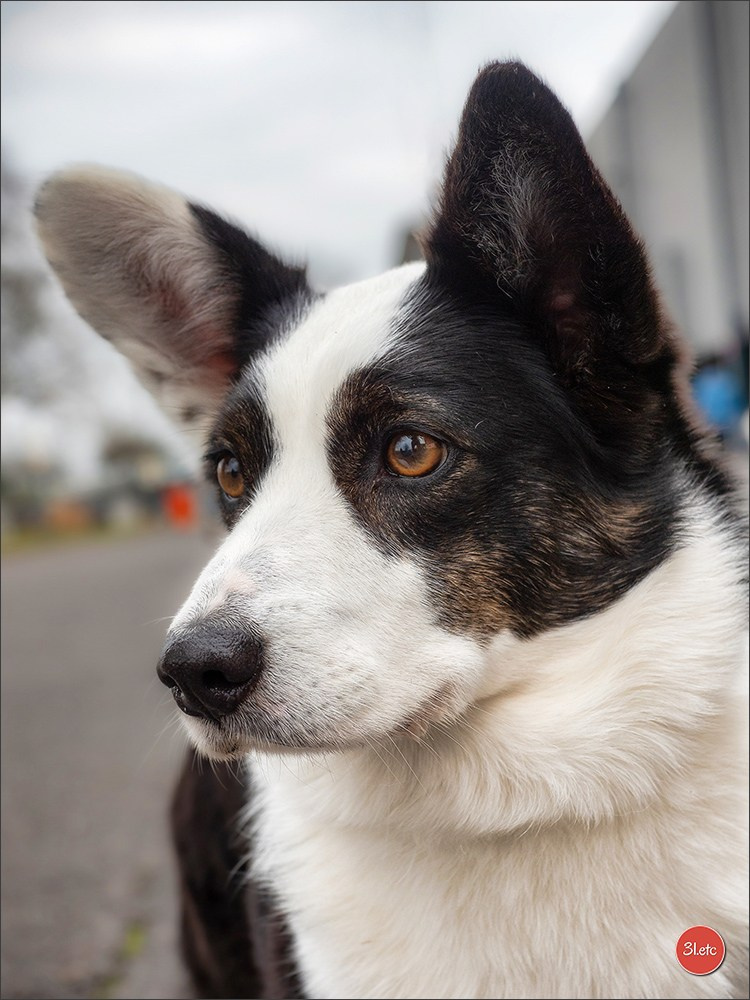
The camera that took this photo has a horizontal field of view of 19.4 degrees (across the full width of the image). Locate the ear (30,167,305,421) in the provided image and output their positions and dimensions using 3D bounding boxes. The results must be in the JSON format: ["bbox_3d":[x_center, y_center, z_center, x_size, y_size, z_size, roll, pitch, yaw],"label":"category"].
[{"bbox_3d":[-0.070,-0.073,0.750,0.064,0.100,0.042,-51,-13,22],"label":"ear"}]

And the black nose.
[{"bbox_3d":[-0.046,0.049,0.622,0.033,0.027,0.025,-5,0,34],"label":"black nose"}]

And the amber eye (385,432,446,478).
[{"bbox_3d":[0.012,-0.013,0.662,0.019,0.015,0.011,-5,0,21],"label":"amber eye"}]

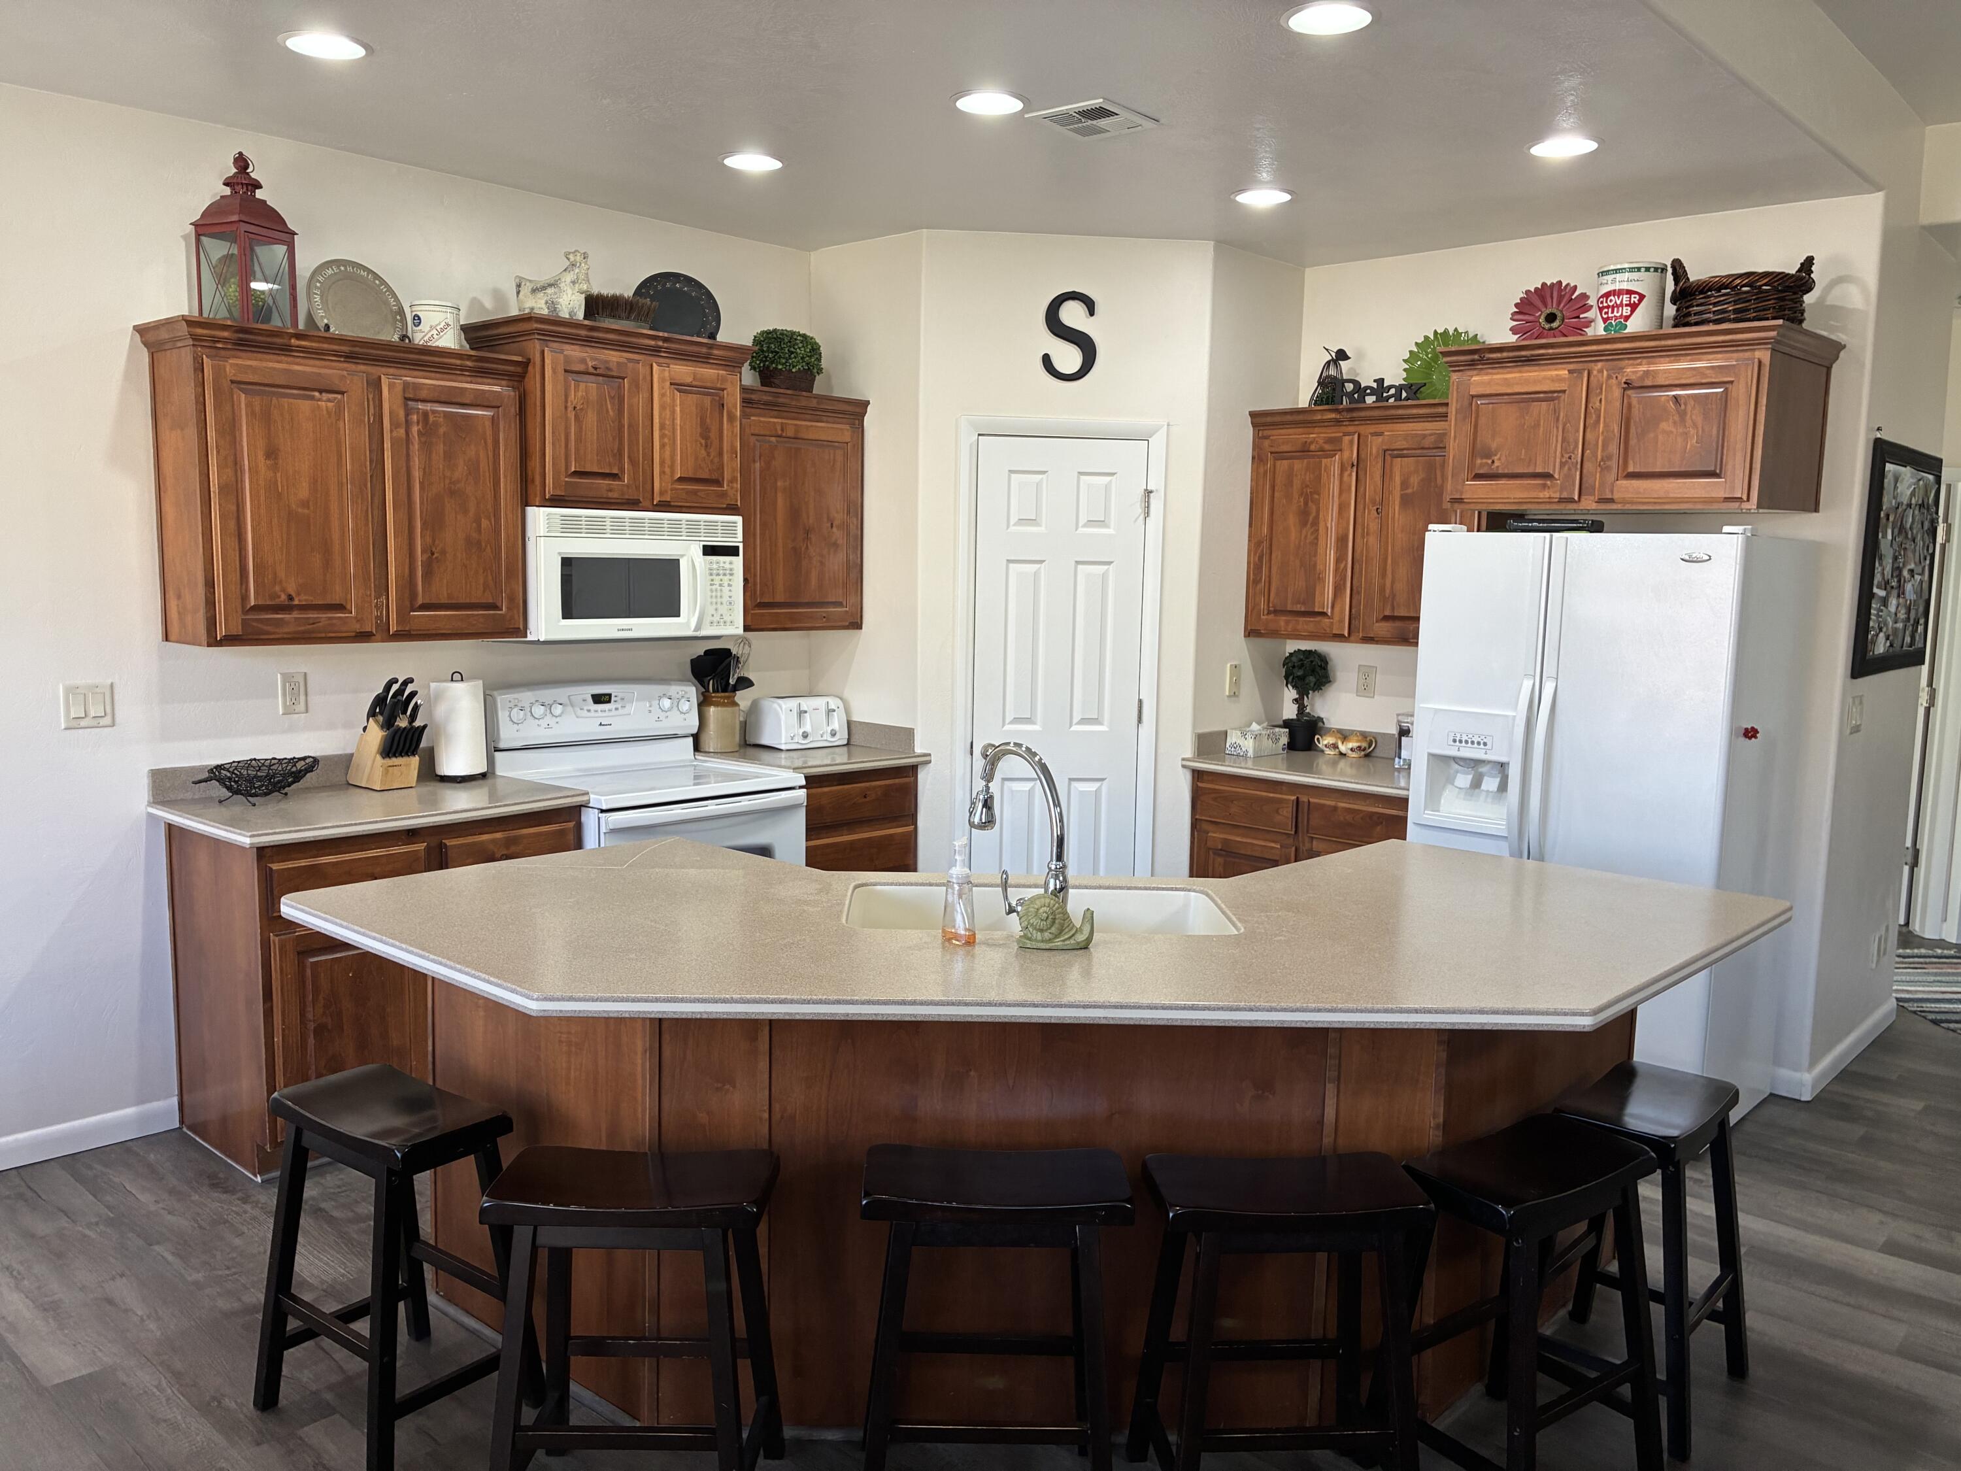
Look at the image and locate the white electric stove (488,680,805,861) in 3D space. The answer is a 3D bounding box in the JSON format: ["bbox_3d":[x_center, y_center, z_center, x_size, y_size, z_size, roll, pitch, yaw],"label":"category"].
[{"bbox_3d":[-1.077,0.446,4.772,0.715,1.200,0.760,7,9,42],"label":"white electric stove"}]

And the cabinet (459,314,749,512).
[{"bbox_3d":[-1.172,-0.990,4.718,0.413,0.553,0.821,8,9,42],"label":"cabinet"}]

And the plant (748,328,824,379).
[{"bbox_3d":[-0.698,-1.351,5.245,0.250,0.195,0.250,1,7,0],"label":"plant"}]

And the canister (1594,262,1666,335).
[{"bbox_3d":[1.935,-1.271,4.400,0.211,0.254,0.211,8,9,42],"label":"canister"}]

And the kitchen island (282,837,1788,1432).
[{"bbox_3d":[0.160,0.795,3.106,3.134,0.914,1.489,1,7,-1],"label":"kitchen island"}]

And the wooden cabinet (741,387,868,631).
[{"bbox_3d":[-0.745,-0.792,5.284,0.338,0.829,0.640,7,9,42],"label":"wooden cabinet"}]

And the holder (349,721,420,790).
[{"bbox_3d":[-1.760,0.040,4.359,0.193,0.218,0.120,8,9,42],"label":"holder"}]

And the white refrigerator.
[{"bbox_3d":[1.921,0.253,4.576,0.899,1.754,0.794,8,9,42],"label":"white refrigerator"}]

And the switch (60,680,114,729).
[{"bbox_3d":[-2.335,-0.078,3.857,0.010,0.119,0.122,7,9,42],"label":"switch"}]

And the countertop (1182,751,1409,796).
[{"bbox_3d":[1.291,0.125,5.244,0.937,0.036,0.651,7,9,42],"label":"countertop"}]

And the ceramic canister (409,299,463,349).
[{"bbox_3d":[-1.587,-1.172,4.294,0.145,0.180,0.145,-1,7,-20],"label":"ceramic canister"}]

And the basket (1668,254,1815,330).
[{"bbox_3d":[2.267,-1.295,4.384,0.400,0.245,0.280,7,9,42],"label":"basket"}]

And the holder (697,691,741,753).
[{"bbox_3d":[-0.928,-0.046,5.287,0.142,0.200,0.142,1,7,0],"label":"holder"}]

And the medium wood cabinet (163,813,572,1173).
[{"bbox_3d":[-1.701,0.653,4.212,0.610,0.872,0.910,7,9,42],"label":"medium wood cabinet"}]

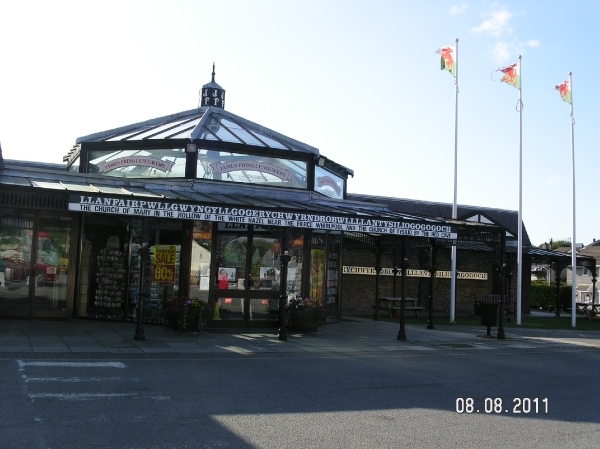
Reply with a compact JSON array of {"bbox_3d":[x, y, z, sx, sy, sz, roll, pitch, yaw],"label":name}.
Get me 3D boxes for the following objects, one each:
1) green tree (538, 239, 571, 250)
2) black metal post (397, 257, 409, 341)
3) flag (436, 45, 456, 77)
[{"bbox_3d":[38.672,6.230,100.000,6.500,7.500,6.000,1,-4,21],"label":"green tree"},{"bbox_3d":[2.467,1.761,15.685,0.240,1.950,0.240,3,-4,0],"label":"black metal post"},{"bbox_3d":[5.242,-5.812,23.467,0.750,1.150,0.350,2,-4,12],"label":"flag"}]

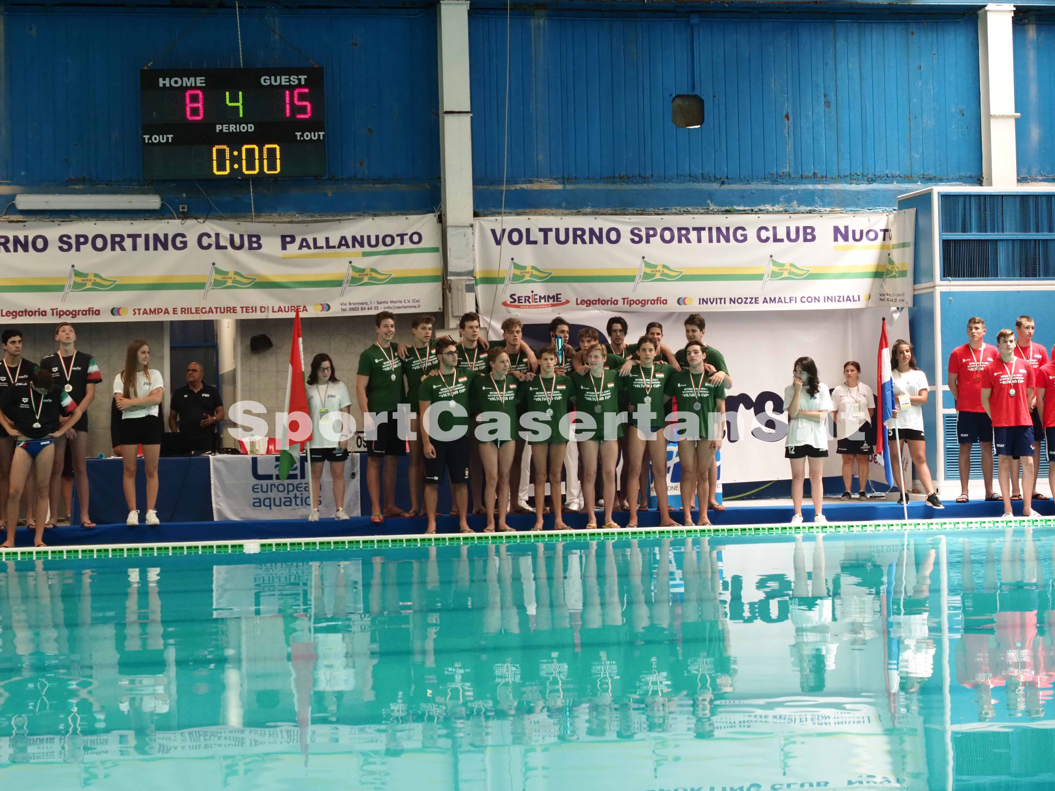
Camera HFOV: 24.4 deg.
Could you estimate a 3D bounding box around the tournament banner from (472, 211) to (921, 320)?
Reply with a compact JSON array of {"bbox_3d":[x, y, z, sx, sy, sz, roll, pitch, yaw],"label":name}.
[{"bbox_3d":[1.918,-1.515,27.524,4.940,1.140,0.750,-1,-1,-11],"label":"tournament banner"}]

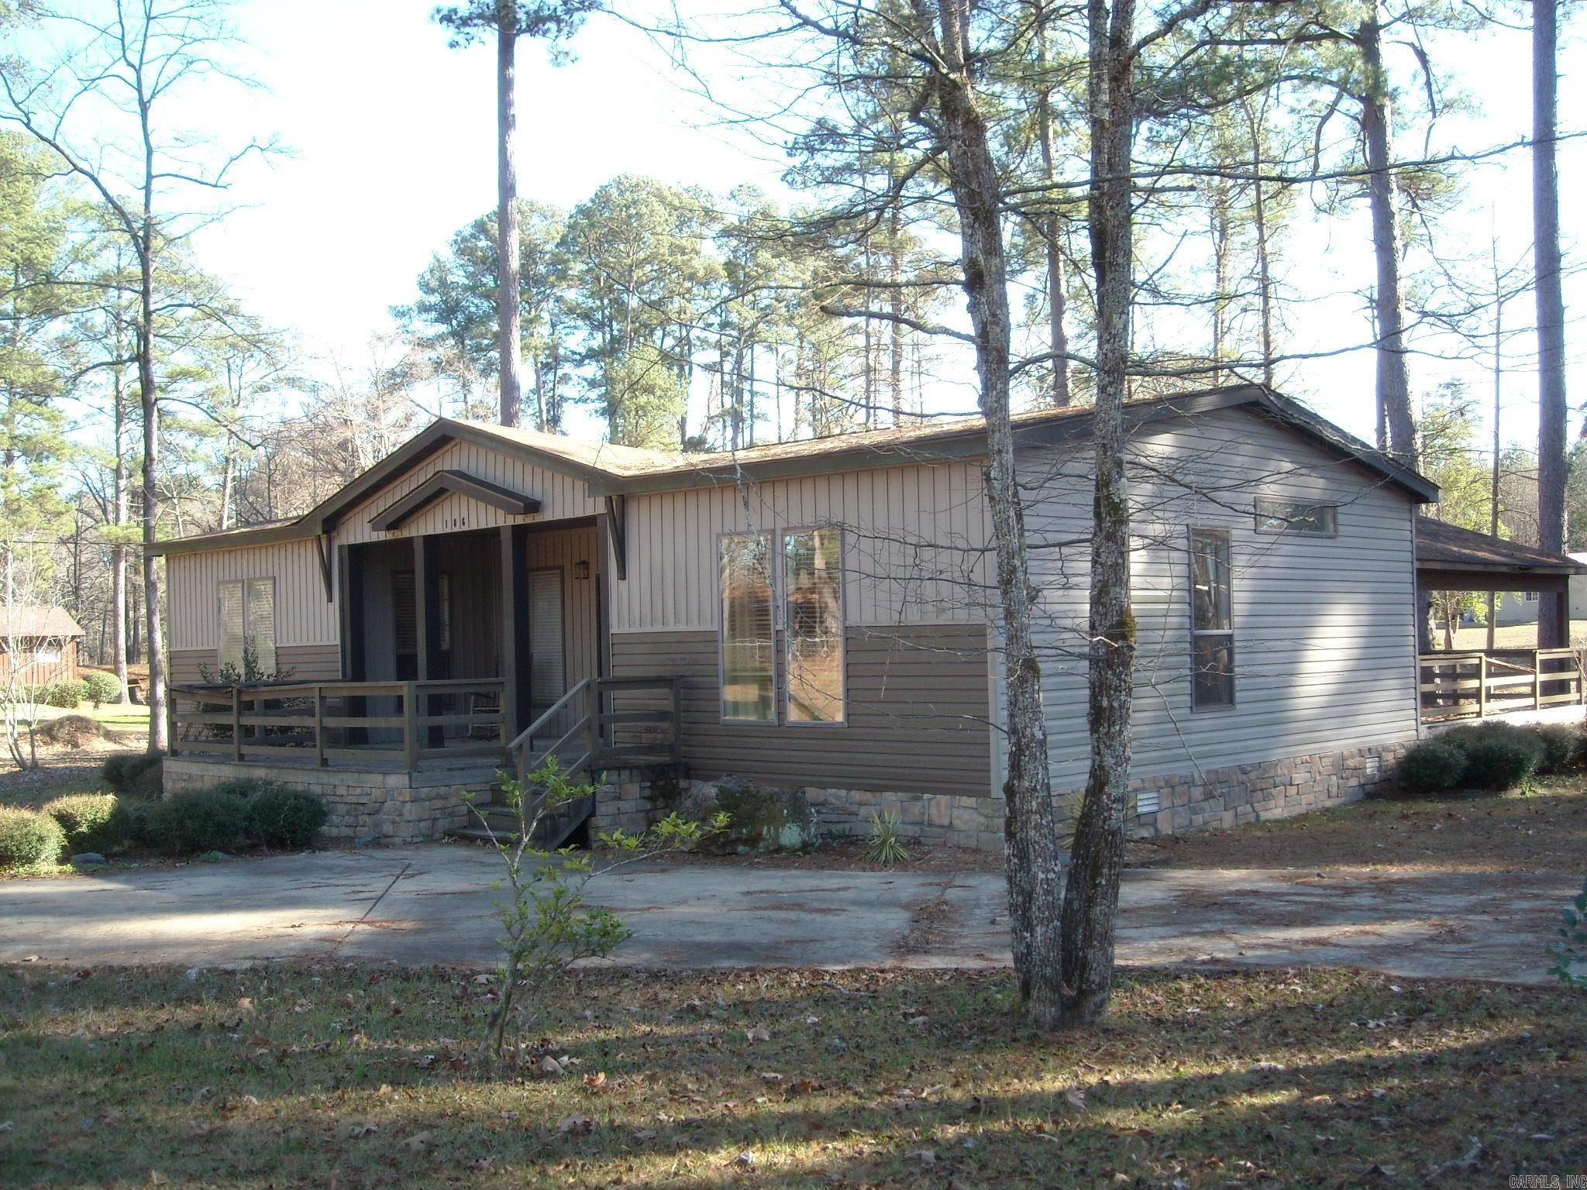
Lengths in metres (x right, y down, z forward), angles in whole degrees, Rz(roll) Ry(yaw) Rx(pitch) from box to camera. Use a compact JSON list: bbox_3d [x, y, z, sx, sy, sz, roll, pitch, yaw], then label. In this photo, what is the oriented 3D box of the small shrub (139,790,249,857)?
[{"bbox_3d":[-5.691,2.139,15.240,1.037,0.591,0.985,-1,-2,-21],"label":"small shrub"}]

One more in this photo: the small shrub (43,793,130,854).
[{"bbox_3d":[-6.871,2.204,15.591,0.844,0.538,0.802,0,-2,-24],"label":"small shrub"}]

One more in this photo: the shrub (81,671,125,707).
[{"bbox_3d":[-24.109,3.288,55.978,1.558,1.255,1.480,0,-2,-23],"label":"shrub"}]

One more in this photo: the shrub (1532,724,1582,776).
[{"bbox_3d":[9.804,1.965,20.589,0.637,0.636,0.605,-2,-2,25],"label":"shrub"}]

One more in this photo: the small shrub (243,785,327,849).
[{"bbox_3d":[-4.958,2.144,15.640,0.822,0.577,0.781,-1,-2,-18],"label":"small shrub"}]

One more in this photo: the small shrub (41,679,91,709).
[{"bbox_3d":[-25.367,3.461,55.983,1.731,0.995,1.644,0,-2,-24],"label":"small shrub"}]

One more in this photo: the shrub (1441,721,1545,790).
[{"bbox_3d":[8.252,1.870,18.887,1.227,0.775,1.165,-2,-2,23],"label":"shrub"}]

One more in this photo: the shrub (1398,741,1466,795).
[{"bbox_3d":[7.408,1.977,18.590,0.819,0.577,0.778,-2,-2,22],"label":"shrub"}]

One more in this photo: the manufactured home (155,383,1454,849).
[{"bbox_3d":[-0.841,0.324,21.572,15.120,4.446,9.800,-3,-3,43],"label":"manufactured home"}]

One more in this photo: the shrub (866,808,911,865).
[{"bbox_3d":[0.800,2.006,13.442,0.374,0.449,0.355,-1,-2,3],"label":"shrub"}]

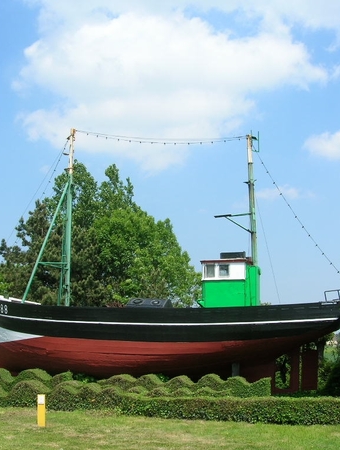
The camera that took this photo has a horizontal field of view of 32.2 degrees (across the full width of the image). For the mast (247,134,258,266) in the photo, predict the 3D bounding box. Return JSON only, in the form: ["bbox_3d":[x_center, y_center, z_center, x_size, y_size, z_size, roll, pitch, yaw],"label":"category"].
[{"bbox_3d":[2.529,-0.811,17.862,0.300,4.150,0.300,-3,-12,17],"label":"mast"}]

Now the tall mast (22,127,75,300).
[{"bbox_3d":[-4.022,-0.277,19.798,1.750,6.100,0.800,-3,-12,17],"label":"tall mast"}]

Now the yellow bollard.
[{"bbox_3d":[-2.625,3.797,12.103,0.165,0.630,0.165,2,-11,-12],"label":"yellow bollard"}]

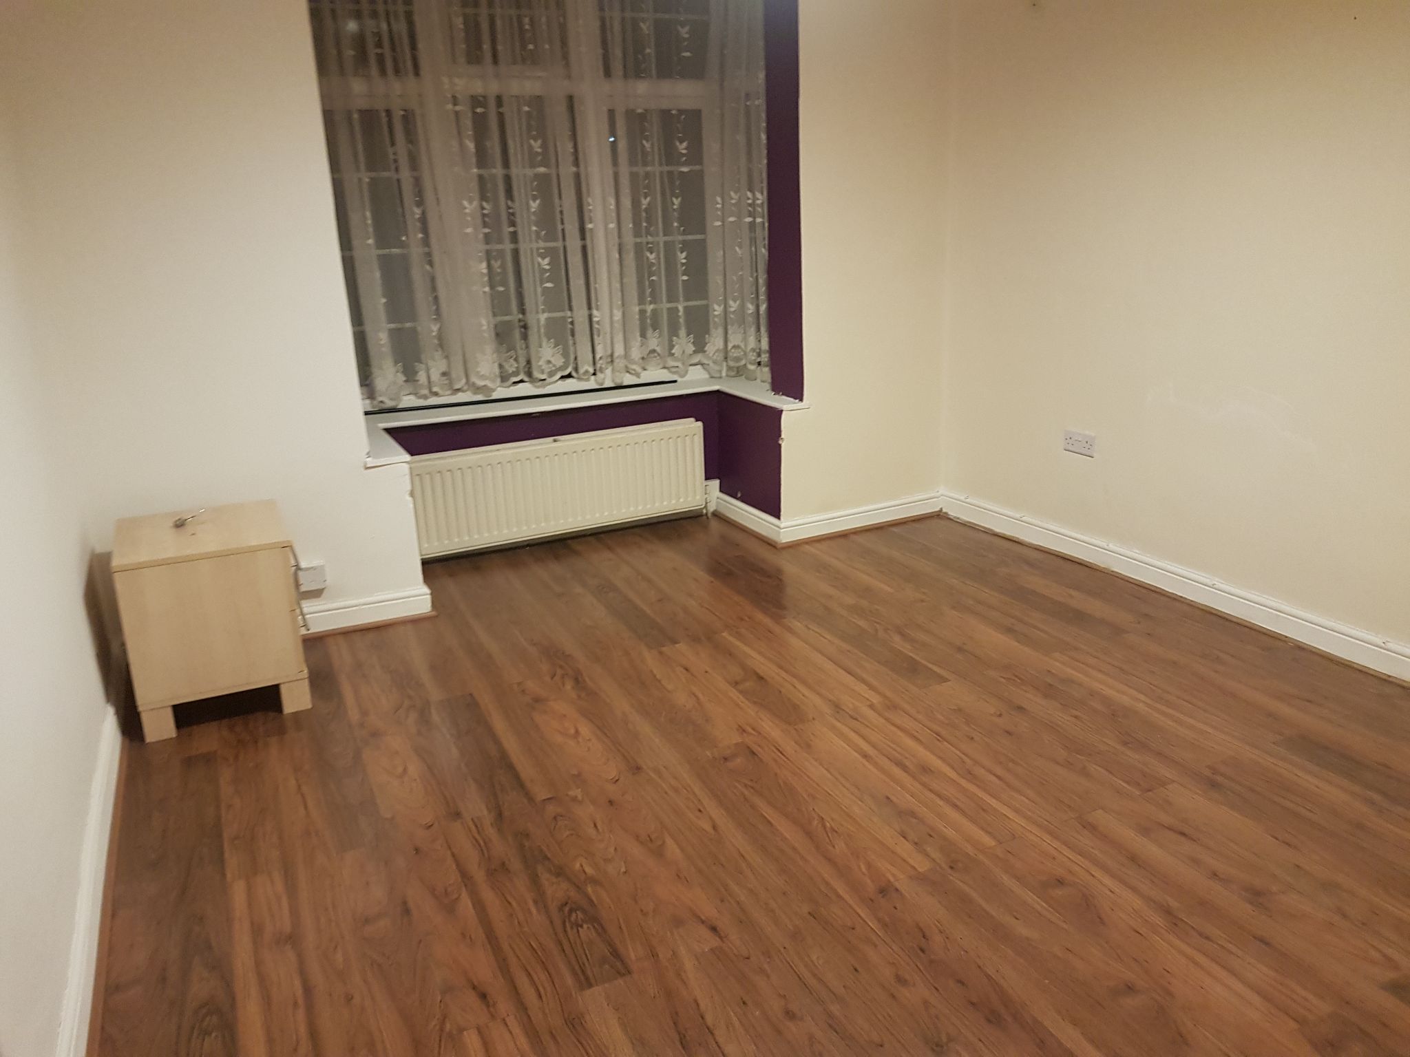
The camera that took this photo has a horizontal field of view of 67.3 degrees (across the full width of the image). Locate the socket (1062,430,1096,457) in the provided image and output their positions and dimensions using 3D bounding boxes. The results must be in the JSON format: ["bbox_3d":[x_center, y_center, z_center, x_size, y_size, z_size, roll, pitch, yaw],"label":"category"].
[{"bbox_3d":[1.393,-0.319,3.942,0.012,0.086,0.146,-10,18,-24],"label":"socket"}]

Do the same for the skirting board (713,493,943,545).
[{"bbox_3d":[0.556,-0.114,4.761,0.851,0.104,0.616,-10,18,-24],"label":"skirting board"}]

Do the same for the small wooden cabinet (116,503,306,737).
[{"bbox_3d":[-1.452,0.247,3.150,0.450,0.506,0.529,-10,18,-24],"label":"small wooden cabinet"}]

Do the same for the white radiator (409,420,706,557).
[{"bbox_3d":[-0.597,-0.183,4.423,1.269,0.386,0.098,-10,18,-24],"label":"white radiator"}]

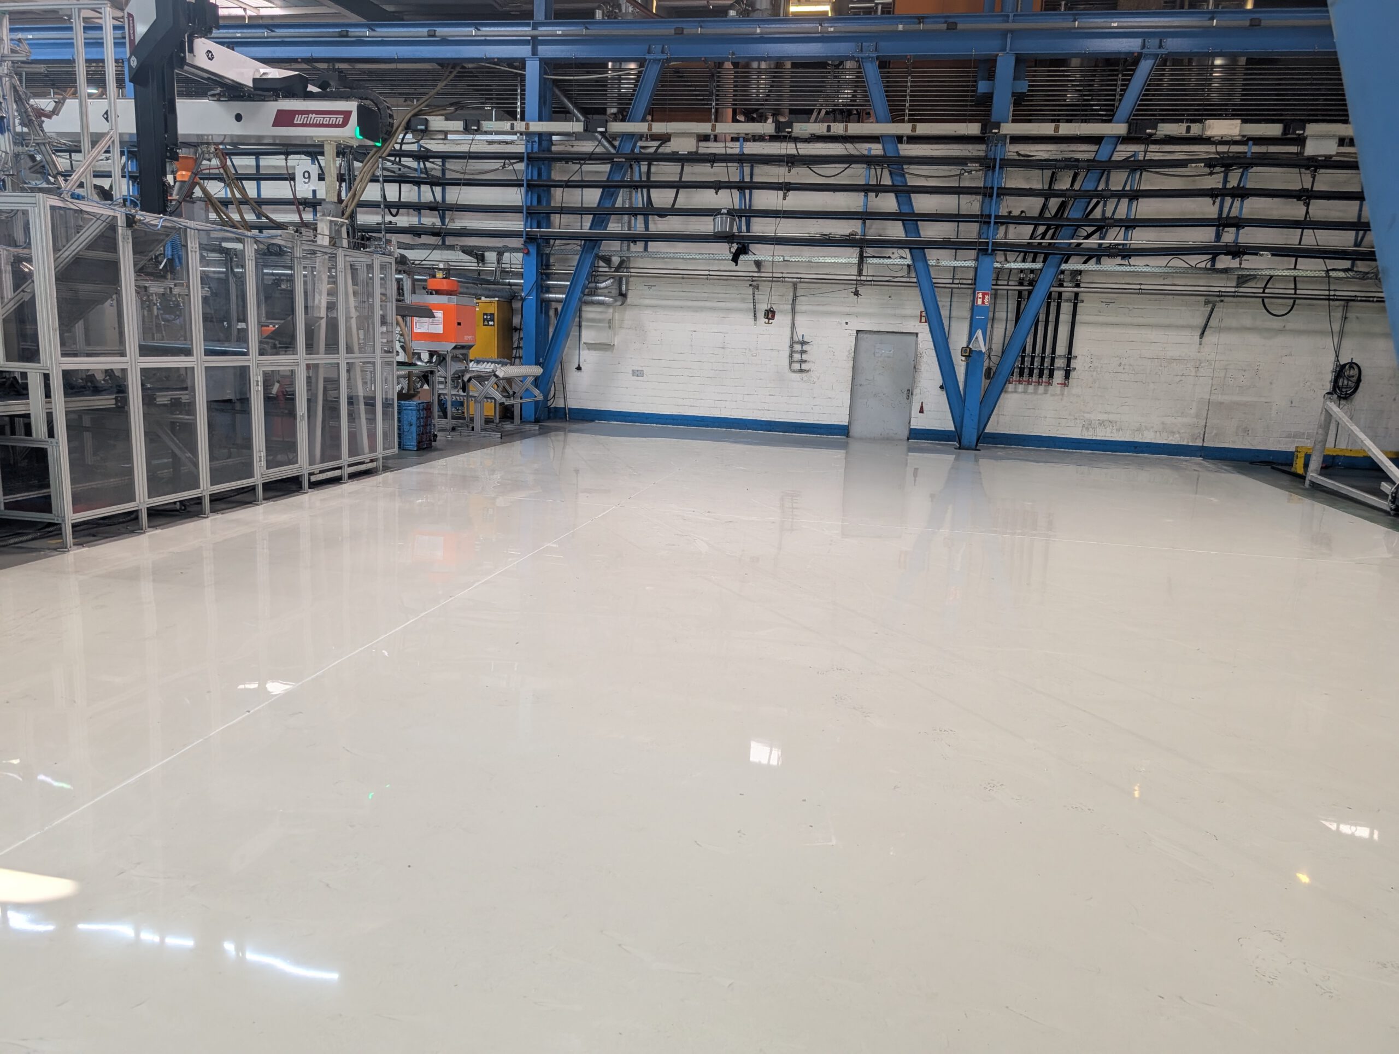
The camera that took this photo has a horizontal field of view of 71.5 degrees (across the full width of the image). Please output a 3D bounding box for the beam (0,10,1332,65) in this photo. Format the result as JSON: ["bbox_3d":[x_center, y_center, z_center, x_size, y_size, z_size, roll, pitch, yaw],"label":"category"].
[{"bbox_3d":[-1.735,-8.041,16.075,22.244,0.566,0.308,5,11,10],"label":"beam"}]

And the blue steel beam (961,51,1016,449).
[{"bbox_3d":[4.566,-4.268,15.480,0.254,6.038,0.254,5,11,10],"label":"blue steel beam"}]

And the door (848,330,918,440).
[{"bbox_3d":[3.161,-2.432,16.779,1.040,1.819,0.080,5,11,10],"label":"door"}]

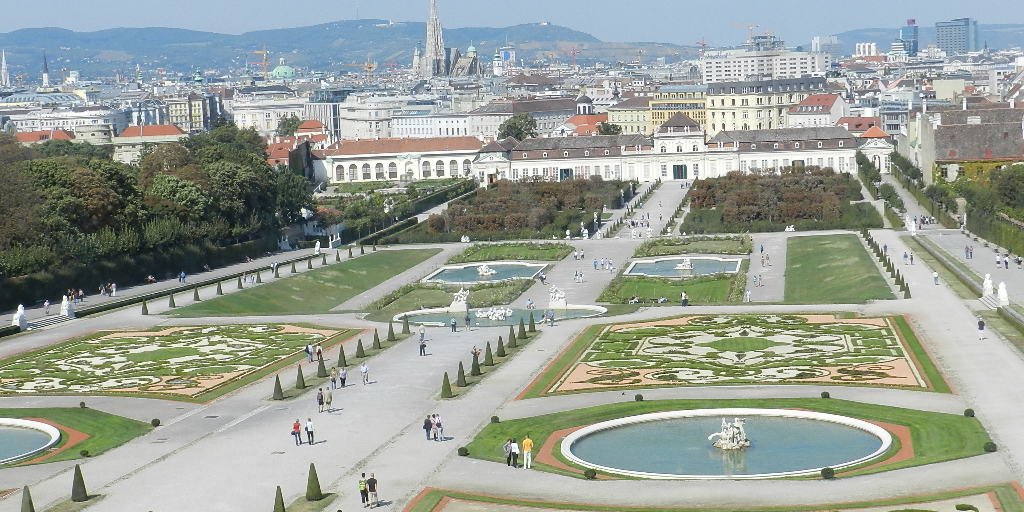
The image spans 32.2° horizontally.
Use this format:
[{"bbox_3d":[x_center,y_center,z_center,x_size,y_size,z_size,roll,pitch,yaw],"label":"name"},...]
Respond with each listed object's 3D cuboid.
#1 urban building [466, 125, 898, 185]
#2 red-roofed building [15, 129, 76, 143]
[{"bbox_3d":[50.227,-32.621,541.416,127.000,18.500,17.000,-1,6,9],"label":"urban building"},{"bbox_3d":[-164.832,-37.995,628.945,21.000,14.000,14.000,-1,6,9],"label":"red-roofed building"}]

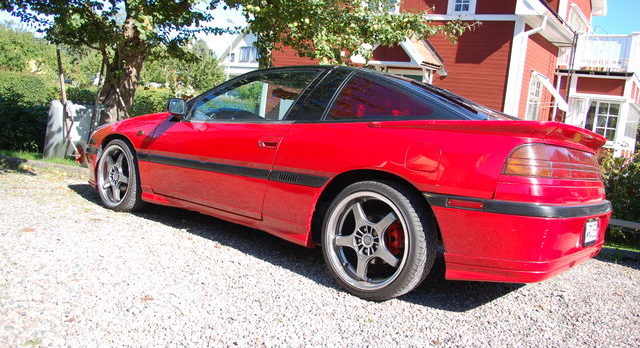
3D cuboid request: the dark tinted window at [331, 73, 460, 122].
[{"bbox_3d":[0.421,-0.418,2.600,0.803,0.348,0.050,6,-23,34],"label":"dark tinted window"}]

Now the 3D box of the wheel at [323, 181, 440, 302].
[{"bbox_3d":[0.310,0.351,2.578,0.615,0.615,0.220,9,3,37],"label":"wheel"}]

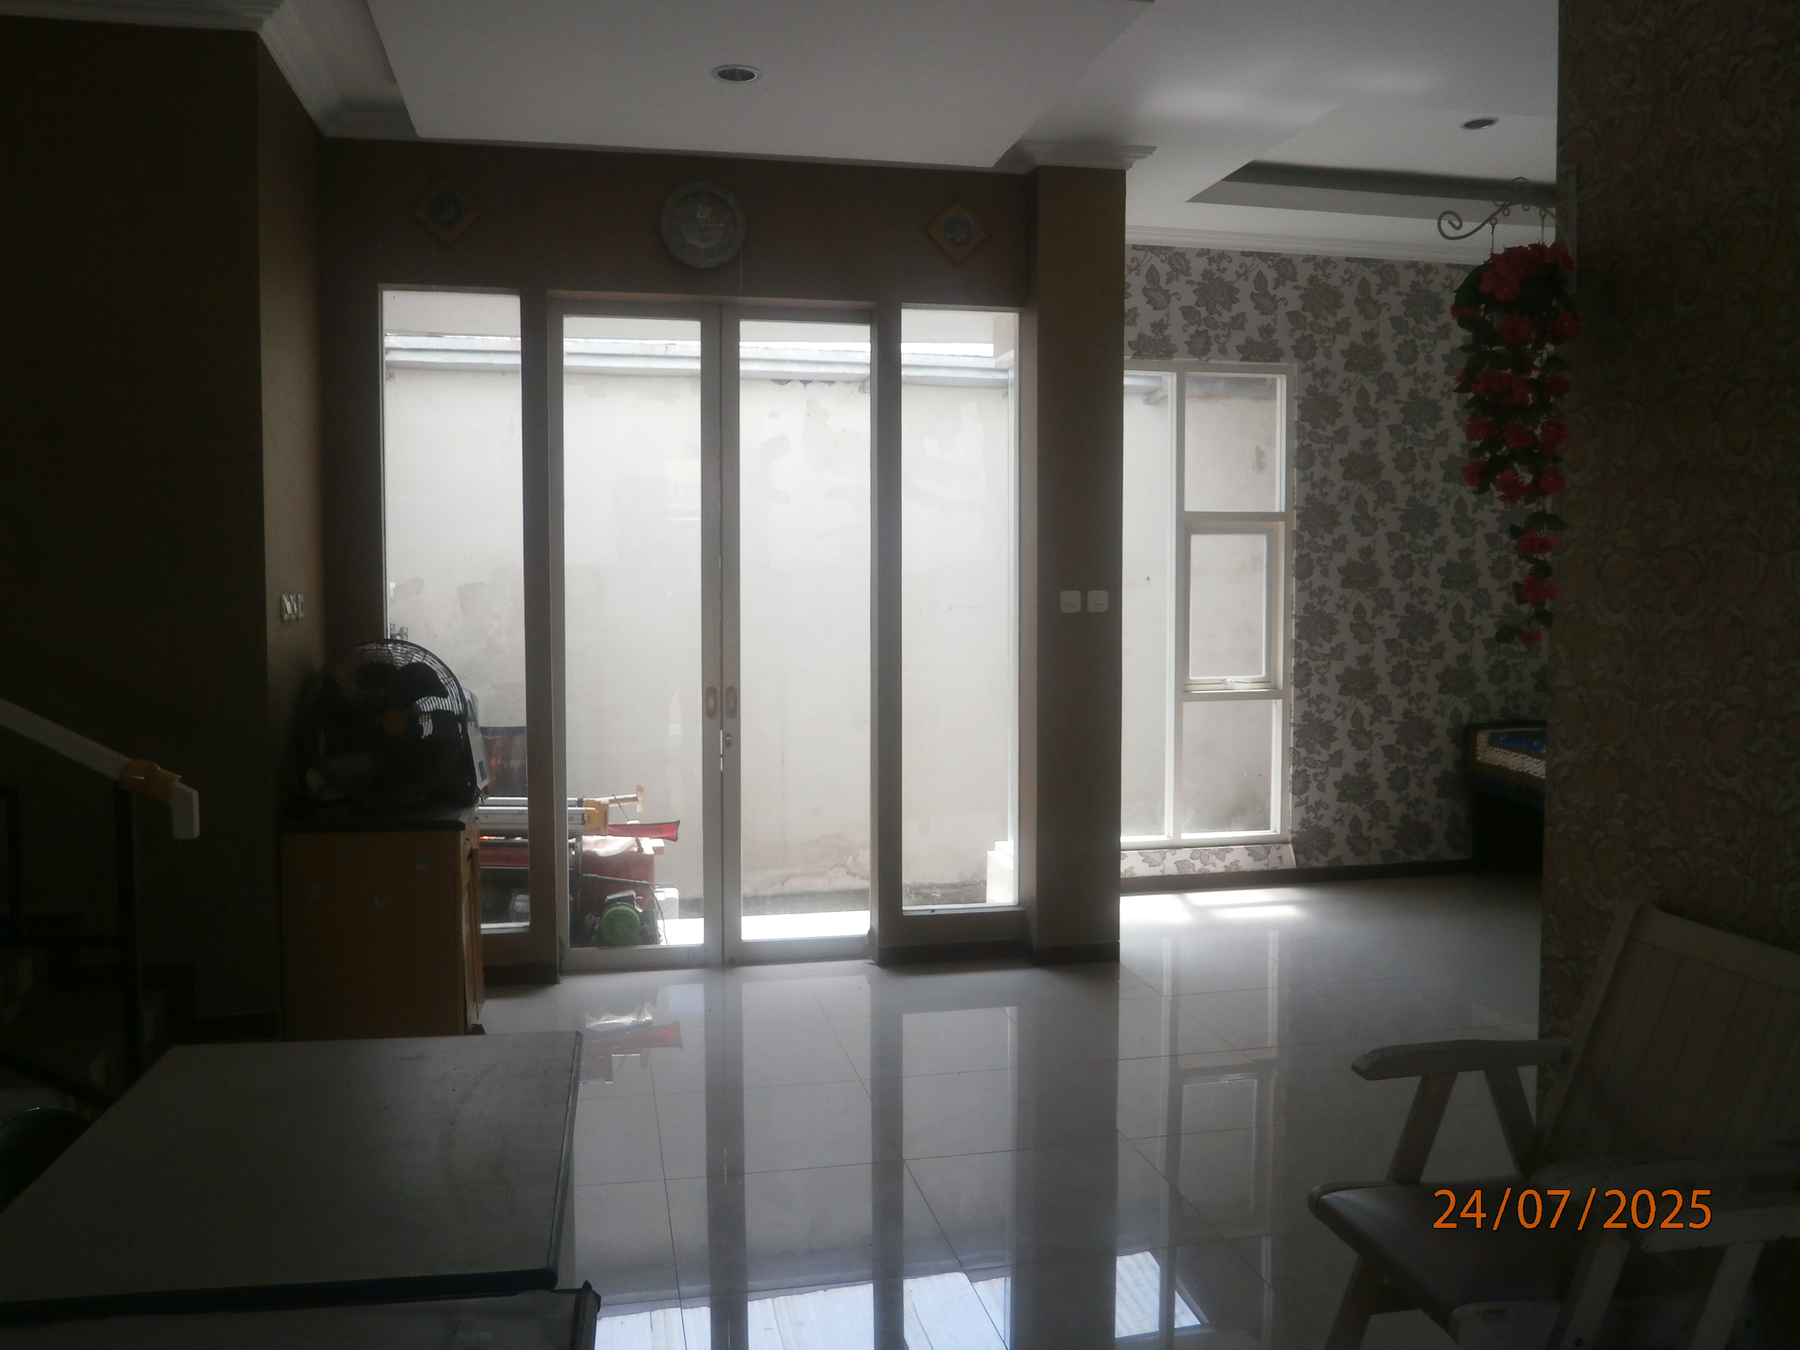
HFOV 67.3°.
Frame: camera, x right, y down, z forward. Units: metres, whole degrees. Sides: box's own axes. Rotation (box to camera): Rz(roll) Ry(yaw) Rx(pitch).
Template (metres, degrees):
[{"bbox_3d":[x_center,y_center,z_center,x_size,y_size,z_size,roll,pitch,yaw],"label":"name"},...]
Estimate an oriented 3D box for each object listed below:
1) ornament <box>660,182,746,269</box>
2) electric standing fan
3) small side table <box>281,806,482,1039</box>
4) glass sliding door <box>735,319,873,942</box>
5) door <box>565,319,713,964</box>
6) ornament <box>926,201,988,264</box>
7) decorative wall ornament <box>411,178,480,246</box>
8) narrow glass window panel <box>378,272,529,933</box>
[{"bbox_3d":[-0.717,-1.652,4.952,0.317,0.317,0.045,-1,3,-12],"label":"ornament"},{"bbox_3d":[-1.620,0.163,4.311,0.550,0.550,0.250,-2,3,-29],"label":"electric standing fan"},{"bbox_3d":[-1.626,0.813,4.308,0.520,0.745,0.450,-1,3,-12],"label":"small side table"},{"bbox_3d":[-0.372,-0.146,5.273,0.540,2.420,0.060,-1,3,-12],"label":"glass sliding door"},{"bbox_3d":[-0.993,-0.138,5.141,0.550,2.420,0.060,-1,3,-12],"label":"door"},{"bbox_3d":[0.224,-1.694,5.155,0.240,0.240,0.030,-1,3,-12],"label":"ornament"},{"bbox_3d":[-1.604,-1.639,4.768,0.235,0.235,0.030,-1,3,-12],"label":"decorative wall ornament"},{"bbox_3d":[-1.633,-0.215,4.971,0.500,2.350,0.060,-1,3,-11],"label":"narrow glass window panel"}]

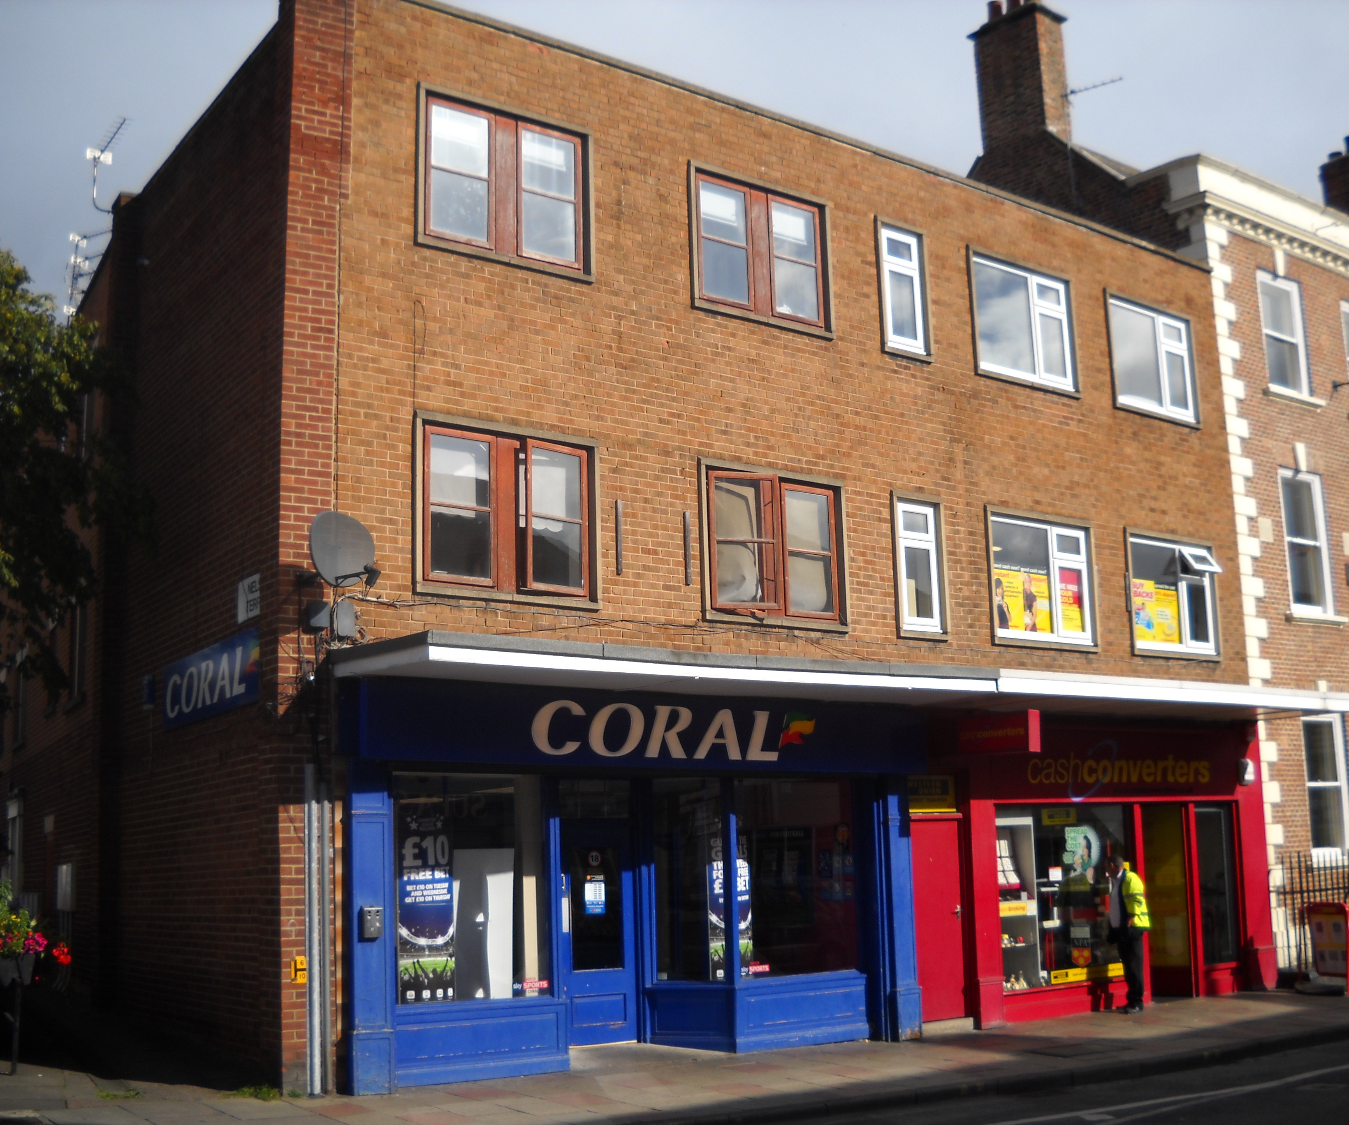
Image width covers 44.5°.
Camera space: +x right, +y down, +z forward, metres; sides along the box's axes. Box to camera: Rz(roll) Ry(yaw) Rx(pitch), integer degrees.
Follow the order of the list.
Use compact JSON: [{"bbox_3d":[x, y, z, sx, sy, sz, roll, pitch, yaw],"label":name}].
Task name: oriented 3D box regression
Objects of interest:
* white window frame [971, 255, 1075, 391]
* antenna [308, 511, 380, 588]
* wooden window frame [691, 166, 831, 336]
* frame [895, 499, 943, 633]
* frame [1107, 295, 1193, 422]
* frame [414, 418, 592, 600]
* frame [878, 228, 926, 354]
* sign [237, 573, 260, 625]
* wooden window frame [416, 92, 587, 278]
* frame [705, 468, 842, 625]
[{"bbox_3d":[3.930,-2.680,18.540,1.580,1.340,0.130,6,-13,-37],"label":"white window frame"},{"bbox_3d":[-2.442,-0.111,12.443,0.420,0.590,0.620,-11,-14,41],"label":"antenna"},{"bbox_3d":[0.854,-3.068,16.445,1.780,1.420,0.150,6,-13,-37],"label":"wooden window frame"},{"bbox_3d":[2.500,0.040,16.880,0.500,1.340,0.130,6,-13,-37],"label":"frame"},{"bbox_3d":[5.800,-2.440,19.980,1.500,1.330,0.130,6,-13,-37],"label":"frame"},{"bbox_3d":[-1.388,-0.423,13.864,1.630,1.340,0.150,6,-13,-37],"label":"frame"},{"bbox_3d":[2.450,-2.909,17.721,0.600,1.360,0.120,6,-13,-37],"label":"frame"},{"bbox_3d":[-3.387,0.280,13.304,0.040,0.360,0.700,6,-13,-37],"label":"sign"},{"bbox_3d":[-1.460,-3.280,14.380,1.700,1.370,0.130,6,-13,-37],"label":"wooden window frame"},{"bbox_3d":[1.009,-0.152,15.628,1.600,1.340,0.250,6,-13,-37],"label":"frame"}]

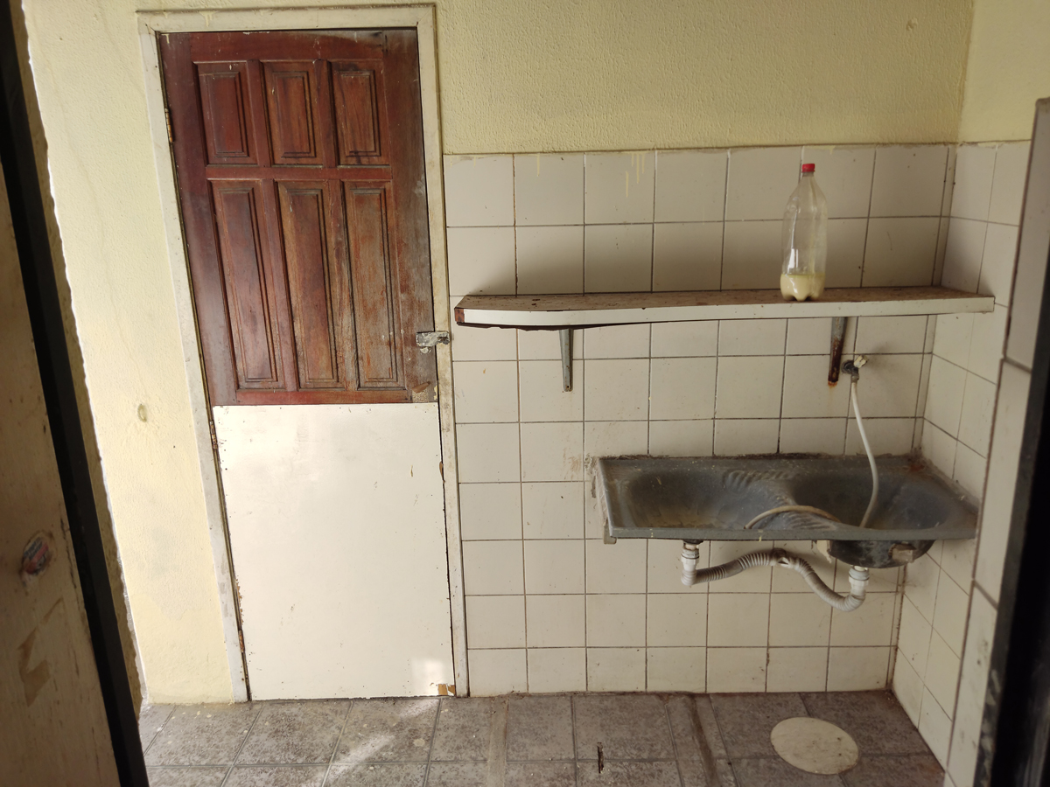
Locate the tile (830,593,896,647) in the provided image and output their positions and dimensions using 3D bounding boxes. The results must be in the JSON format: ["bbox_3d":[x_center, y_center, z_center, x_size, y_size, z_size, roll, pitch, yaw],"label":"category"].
[{"bbox_3d":[1.107,0.742,2.490,0.200,0.197,0.010,-1,15,2],"label":"tile"}]

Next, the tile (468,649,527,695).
[{"bbox_3d":[-0.093,0.941,2.589,0.200,0.175,0.010,-1,15,2],"label":"tile"}]

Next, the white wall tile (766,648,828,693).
[{"bbox_3d":[0.906,0.922,2.538,0.198,0.175,0.010,-1,15,2],"label":"white wall tile"}]

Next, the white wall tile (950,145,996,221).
[{"bbox_3d":[1.190,-0.567,2.008,0.010,0.195,0.196,-1,15,3],"label":"white wall tile"}]

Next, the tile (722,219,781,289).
[{"bbox_3d":[0.671,-0.396,2.182,0.198,0.195,0.010,-1,15,2],"label":"tile"}]

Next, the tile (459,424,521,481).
[{"bbox_3d":[-0.113,0.188,2.385,0.200,0.197,0.010,-1,15,2],"label":"tile"}]

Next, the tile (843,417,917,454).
[{"bbox_3d":[1.091,0.169,2.335,0.200,0.197,0.010,-1,15,2],"label":"tile"}]

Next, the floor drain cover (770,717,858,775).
[{"bbox_3d":[0.892,1.083,2.337,0.252,0.010,0.252,-1,15,2],"label":"floor drain cover"}]

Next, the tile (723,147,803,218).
[{"bbox_3d":[0.664,-0.587,2.131,0.198,0.197,0.009,-1,15,2],"label":"tile"}]

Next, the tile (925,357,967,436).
[{"bbox_3d":[1.210,0.004,2.174,0.010,0.197,0.200,0,15,4],"label":"tile"}]

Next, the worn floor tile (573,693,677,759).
[{"bbox_3d":[0.309,1.062,2.417,0.302,0.010,0.300,-1,15,2],"label":"worn floor tile"}]

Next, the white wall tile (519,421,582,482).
[{"bbox_3d":[0.087,0.183,2.364,0.198,0.195,0.010,-1,15,2],"label":"white wall tile"}]

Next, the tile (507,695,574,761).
[{"bbox_3d":[0.049,1.080,2.447,0.208,0.010,0.291,-1,15,2],"label":"tile"}]

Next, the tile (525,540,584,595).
[{"bbox_3d":[0.097,0.564,2.466,0.197,0.195,0.010,-1,15,2],"label":"tile"}]

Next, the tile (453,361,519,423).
[{"bbox_3d":[-0.118,-0.003,2.325,0.198,0.197,0.010,-1,16,3],"label":"tile"}]

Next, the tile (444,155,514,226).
[{"bbox_3d":[-0.134,-0.577,2.178,0.200,0.197,0.010,-1,15,2],"label":"tile"}]

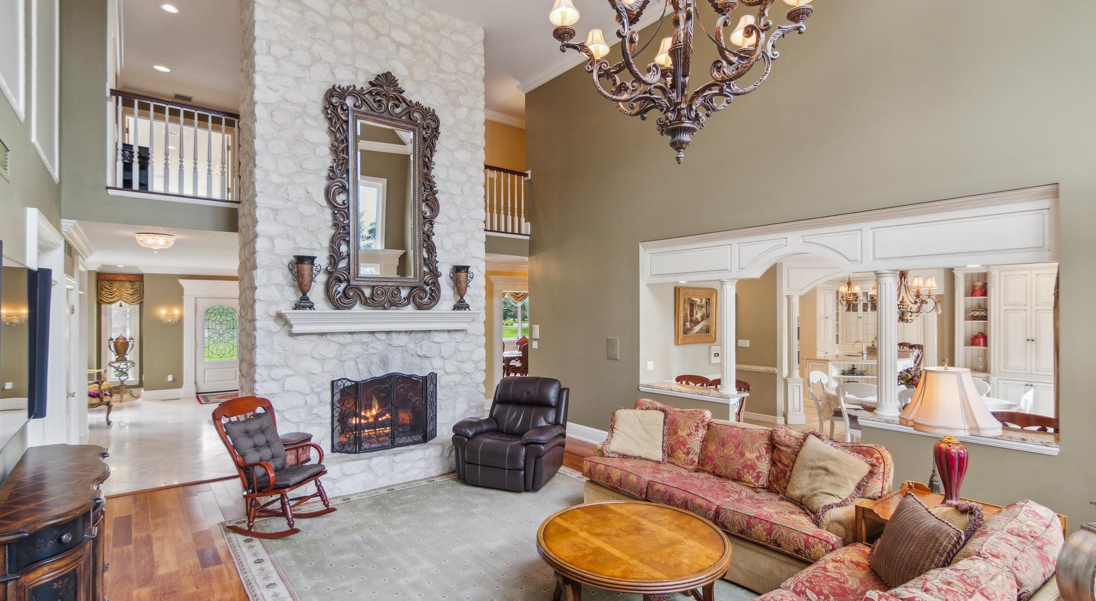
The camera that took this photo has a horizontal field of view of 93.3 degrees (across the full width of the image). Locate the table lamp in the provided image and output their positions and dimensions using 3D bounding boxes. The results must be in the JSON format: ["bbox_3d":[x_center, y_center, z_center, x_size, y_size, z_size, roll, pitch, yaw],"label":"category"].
[{"bbox_3d":[2.415,0.789,3.116,0.502,0.856,0.502,0,-1,-39],"label":"table lamp"}]

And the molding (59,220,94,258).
[{"bbox_3d":[-5.774,-0.691,6.424,0.128,0.167,3.543,0,-1,-39],"label":"molding"}]

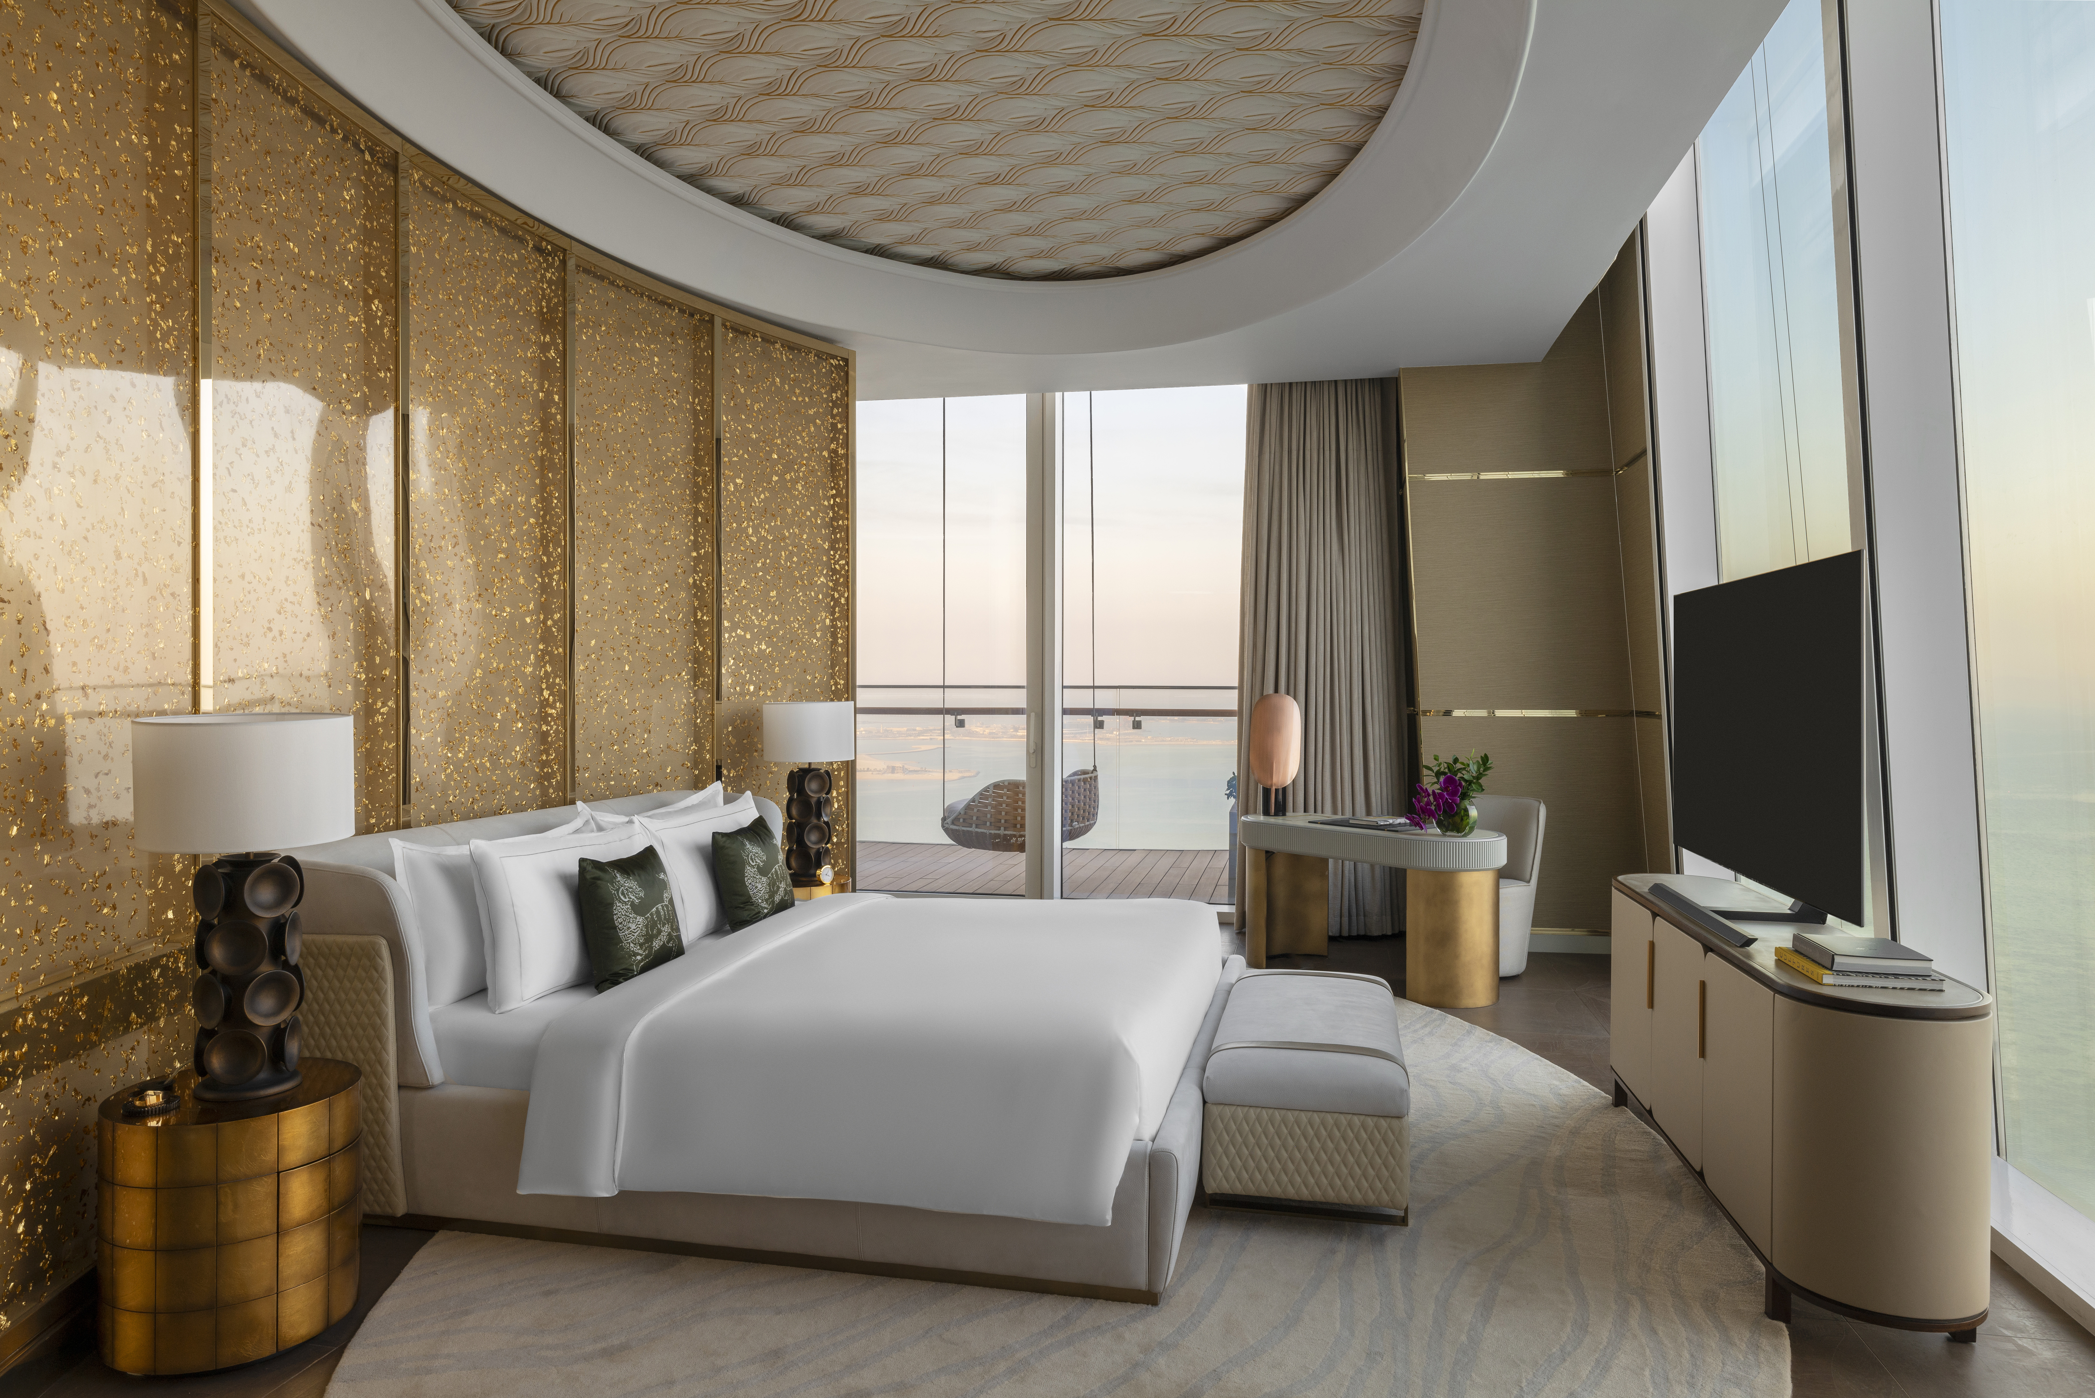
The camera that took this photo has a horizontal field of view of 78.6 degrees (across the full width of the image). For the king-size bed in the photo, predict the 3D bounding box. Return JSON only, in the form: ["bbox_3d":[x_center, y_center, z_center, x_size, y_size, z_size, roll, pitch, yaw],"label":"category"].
[{"bbox_3d":[-0.680,0.875,4.269,2.490,0.990,2.230,0,0,14],"label":"king-size bed"}]

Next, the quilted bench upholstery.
[{"bbox_3d":[0.809,1.148,3.891,0.530,0.450,1.050,0,0,14],"label":"quilted bench upholstery"}]

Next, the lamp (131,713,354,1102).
[{"bbox_3d":[-1.775,0.451,2.848,0.415,0.830,0.415,0,0,14],"label":"lamp"}]

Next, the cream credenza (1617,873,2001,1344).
[{"bbox_3d":[2.004,1.005,3.623,0.420,0.739,1.957,0,0,11],"label":"cream credenza"}]

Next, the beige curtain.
[{"bbox_3d":[1.585,-0.247,7.358,0.970,3.190,0.200,0,0,12],"label":"beige curtain"}]

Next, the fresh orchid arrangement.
[{"bbox_3d":[1.840,0.425,5.843,0.360,0.382,0.300,0,0,17],"label":"fresh orchid arrangement"}]

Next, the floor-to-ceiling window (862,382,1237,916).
[{"bbox_3d":[0.020,-0.290,7.838,2.450,3.170,0.120,0,0,12],"label":"floor-to-ceiling window"}]

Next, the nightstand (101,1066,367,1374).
[{"bbox_3d":[-1.800,1.123,2.841,0.495,0.514,0.495,0,0,14],"label":"nightstand"}]

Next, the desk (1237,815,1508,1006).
[{"bbox_3d":[1.533,0.985,6.197,0.530,0.743,1.470,0,1,-41],"label":"desk"}]

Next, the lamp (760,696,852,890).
[{"bbox_3d":[-1.085,0.430,5.823,0.415,0.830,0.415,0,0,0],"label":"lamp"}]

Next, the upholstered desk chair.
[{"bbox_3d":[2.190,0.934,6.487,0.580,0.840,0.560,0,1,-41],"label":"upholstered desk chair"}]

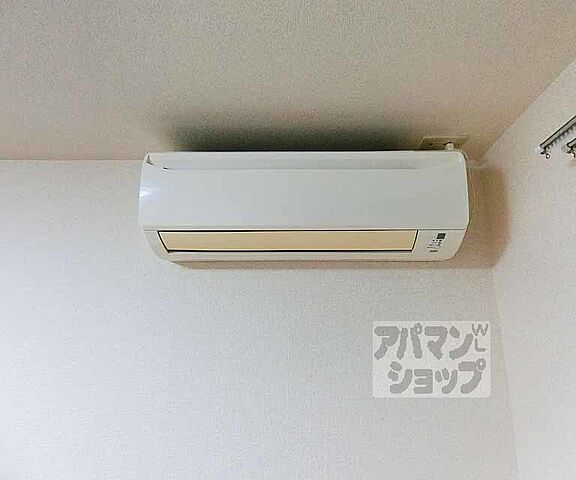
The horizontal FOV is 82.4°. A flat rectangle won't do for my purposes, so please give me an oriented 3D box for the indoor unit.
[{"bbox_3d":[0.037,-0.078,0.925,0.800,0.265,0.205,0,-15,1],"label":"indoor unit"}]

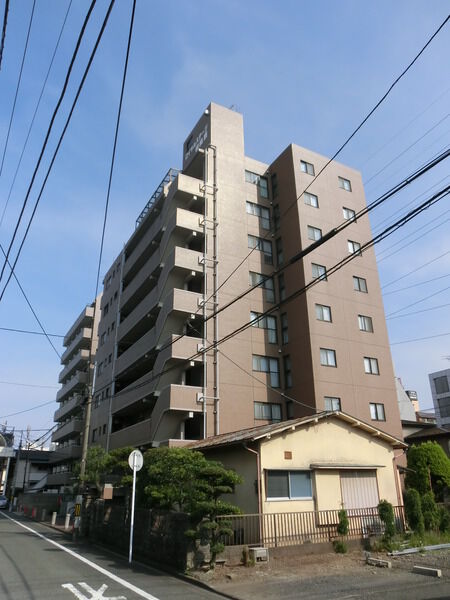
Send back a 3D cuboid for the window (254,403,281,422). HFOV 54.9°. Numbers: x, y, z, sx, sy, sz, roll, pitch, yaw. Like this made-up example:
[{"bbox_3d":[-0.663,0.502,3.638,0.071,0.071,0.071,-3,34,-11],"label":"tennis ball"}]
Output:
[{"bbox_3d":[2.593,7.060,25.647,1.933,1.865,0.140,11,-25,-26],"label":"window"}]

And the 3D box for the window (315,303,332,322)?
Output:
[{"bbox_3d":[6.170,0.839,26.954,1.230,1.040,0.120,11,-25,-27],"label":"window"}]

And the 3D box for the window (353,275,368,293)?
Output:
[{"bbox_3d":[9.274,-1.018,29.585,1.200,1.050,0.120,11,-25,-27],"label":"window"}]

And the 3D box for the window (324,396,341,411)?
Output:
[{"bbox_3d":[6.223,6.138,24.773,1.180,1.040,0.120,11,-25,-27],"label":"window"}]

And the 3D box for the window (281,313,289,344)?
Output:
[{"bbox_3d":[3.932,1.879,28.121,0.140,2.000,0.620,11,-25,-26],"label":"window"}]

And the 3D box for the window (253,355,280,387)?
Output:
[{"bbox_3d":[2.553,4.433,26.727,1.933,1.856,0.140,11,-25,-26],"label":"window"}]

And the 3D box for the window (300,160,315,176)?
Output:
[{"bbox_3d":[5.962,-9.481,31.221,1.145,0.957,0.140,11,-25,-26],"label":"window"}]

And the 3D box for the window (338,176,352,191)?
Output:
[{"bbox_3d":[9.038,-8.689,32.686,1.196,1.003,0.140,11,-25,-26],"label":"window"}]

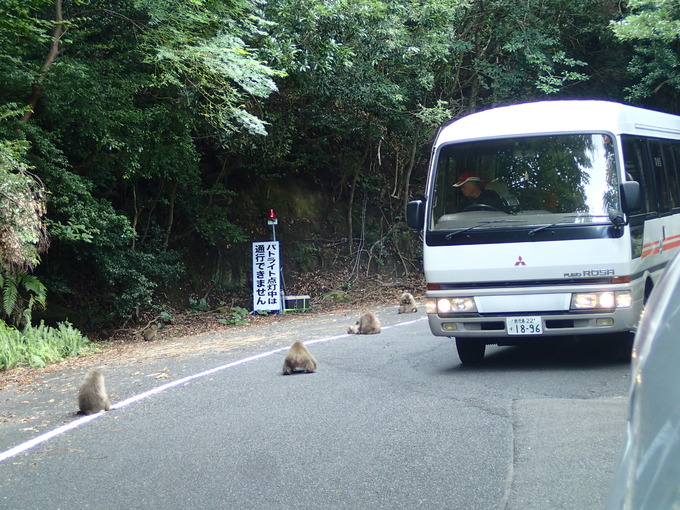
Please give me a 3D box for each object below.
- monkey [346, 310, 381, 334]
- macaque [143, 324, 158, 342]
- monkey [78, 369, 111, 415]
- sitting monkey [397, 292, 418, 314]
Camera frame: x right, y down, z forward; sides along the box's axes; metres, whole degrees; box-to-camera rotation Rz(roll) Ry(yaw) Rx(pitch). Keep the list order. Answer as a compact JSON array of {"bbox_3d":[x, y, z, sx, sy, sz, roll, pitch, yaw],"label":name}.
[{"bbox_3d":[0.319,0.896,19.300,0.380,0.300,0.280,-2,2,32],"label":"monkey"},{"bbox_3d":[-2.607,1.080,20.000,0.220,0.240,0.170,-3,2,-3],"label":"macaque"},{"bbox_3d":[-2.195,1.221,13.000,0.260,0.390,0.300,-2,2,22],"label":"monkey"},{"bbox_3d":[1.049,0.757,22.600,0.310,0.320,0.300,-3,2,5],"label":"sitting monkey"}]

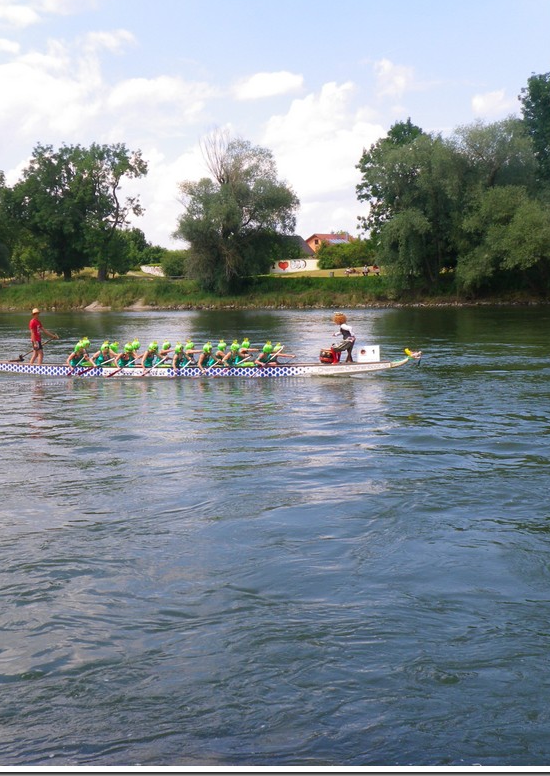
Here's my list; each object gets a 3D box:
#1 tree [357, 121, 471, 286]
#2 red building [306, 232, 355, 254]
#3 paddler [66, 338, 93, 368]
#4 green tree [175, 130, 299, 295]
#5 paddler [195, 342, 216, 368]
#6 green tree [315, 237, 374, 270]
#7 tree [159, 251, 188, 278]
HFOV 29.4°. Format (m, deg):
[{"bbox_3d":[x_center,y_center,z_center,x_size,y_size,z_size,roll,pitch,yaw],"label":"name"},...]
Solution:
[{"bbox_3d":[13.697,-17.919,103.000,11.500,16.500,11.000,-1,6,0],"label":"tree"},{"bbox_3d":[11.041,-26.871,205.000,9.000,7.000,8.500,-4,6,-21],"label":"red building"},{"bbox_3d":[-4.912,-0.740,26.602,0.750,0.880,0.550,0,6,19],"label":"paddler"},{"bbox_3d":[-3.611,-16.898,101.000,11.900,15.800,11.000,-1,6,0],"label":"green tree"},{"bbox_3d":[-1.637,-0.642,25.485,0.750,0.880,0.550,0,6,19],"label":"paddler"},{"bbox_3d":[8.602,-16.412,128.000,7.500,4.200,5.500,-1,6,0],"label":"green tree"},{"bbox_3d":[-11.305,-13.892,118.000,3.370,3.150,3.400,-2,6,0],"label":"tree"}]

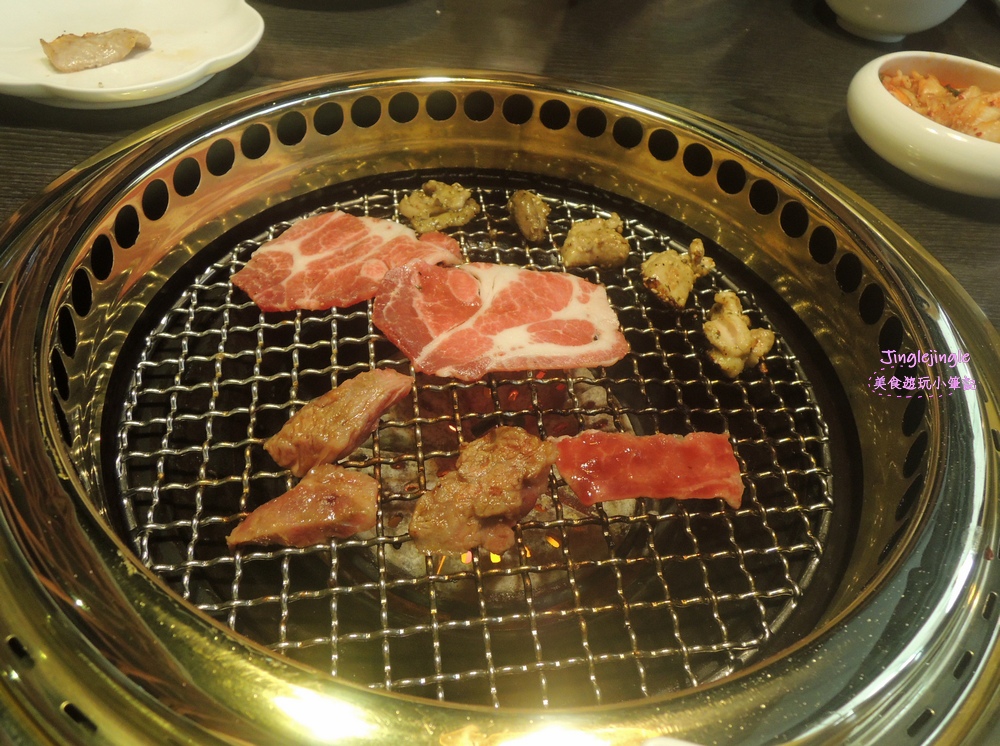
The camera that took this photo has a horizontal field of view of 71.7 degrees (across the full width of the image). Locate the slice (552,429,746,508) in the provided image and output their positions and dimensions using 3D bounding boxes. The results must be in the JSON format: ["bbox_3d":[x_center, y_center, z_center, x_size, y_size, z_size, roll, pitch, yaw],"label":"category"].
[{"bbox_3d":[0.056,0.036,0.267,0.075,0.009,0.035,3,48,-4],"label":"slice"}]

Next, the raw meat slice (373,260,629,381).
[{"bbox_3d":[0.000,-0.025,0.313,0.116,0.012,0.077,4,48,-3],"label":"raw meat slice"}]

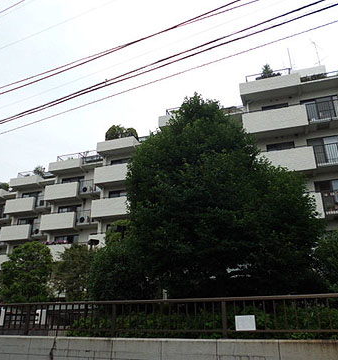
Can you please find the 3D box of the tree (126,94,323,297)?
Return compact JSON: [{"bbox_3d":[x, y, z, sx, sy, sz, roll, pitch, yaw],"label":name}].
[{"bbox_3d":[1.950,0.761,13.691,7.285,9.837,6.702,0,-24,0],"label":"tree"}]

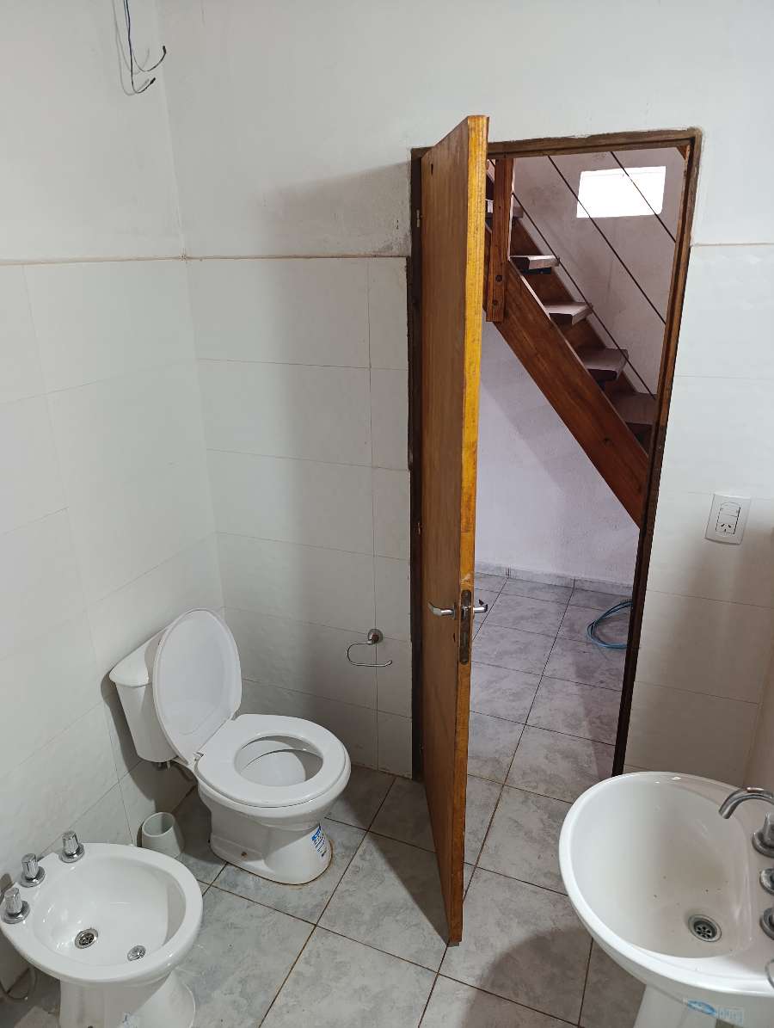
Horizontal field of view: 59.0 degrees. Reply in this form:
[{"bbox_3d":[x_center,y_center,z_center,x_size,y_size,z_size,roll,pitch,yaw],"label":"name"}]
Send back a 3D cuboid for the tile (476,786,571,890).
[{"bbox_3d":[0.515,1.054,2.212,0.363,0.010,0.368,7,22,21],"label":"tile"}]

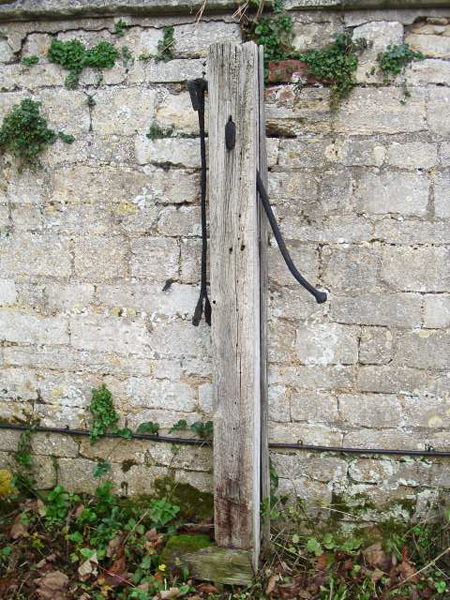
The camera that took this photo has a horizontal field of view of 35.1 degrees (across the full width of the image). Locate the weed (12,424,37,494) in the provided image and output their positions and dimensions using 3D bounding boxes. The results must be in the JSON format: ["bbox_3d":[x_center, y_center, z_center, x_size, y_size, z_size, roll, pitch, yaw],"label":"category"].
[{"bbox_3d":[-0.833,0.663,2.953,0.067,0.278,0.060,2,12,8],"label":"weed"}]

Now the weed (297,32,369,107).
[{"bbox_3d":[0.416,-0.892,2.768,0.265,0.249,0.140,1,9,8],"label":"weed"}]

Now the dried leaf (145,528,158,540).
[{"bbox_3d":[-0.284,0.907,2.749,0.045,0.028,0.040,2,12,8],"label":"dried leaf"}]

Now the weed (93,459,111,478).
[{"bbox_3d":[-0.508,0.694,2.926,0.068,0.074,0.030,2,12,8],"label":"weed"}]

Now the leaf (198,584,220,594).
[{"bbox_3d":[-0.054,1.013,2.488,0.068,0.020,0.060,1,9,8],"label":"leaf"}]

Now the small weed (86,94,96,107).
[{"bbox_3d":[-0.558,-0.834,2.973,0.032,0.044,0.030,1,9,8],"label":"small weed"}]

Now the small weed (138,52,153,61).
[{"bbox_3d":[-0.286,-0.876,2.558,0.047,0.027,0.030,2,12,8],"label":"small weed"}]

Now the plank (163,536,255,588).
[{"bbox_3d":[-0.055,0.952,2.599,0.310,0.100,0.160,1,9,8],"label":"plank"}]

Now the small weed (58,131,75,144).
[{"bbox_3d":[-0.669,-0.686,3.003,0.052,0.054,0.045,1,9,8],"label":"small weed"}]

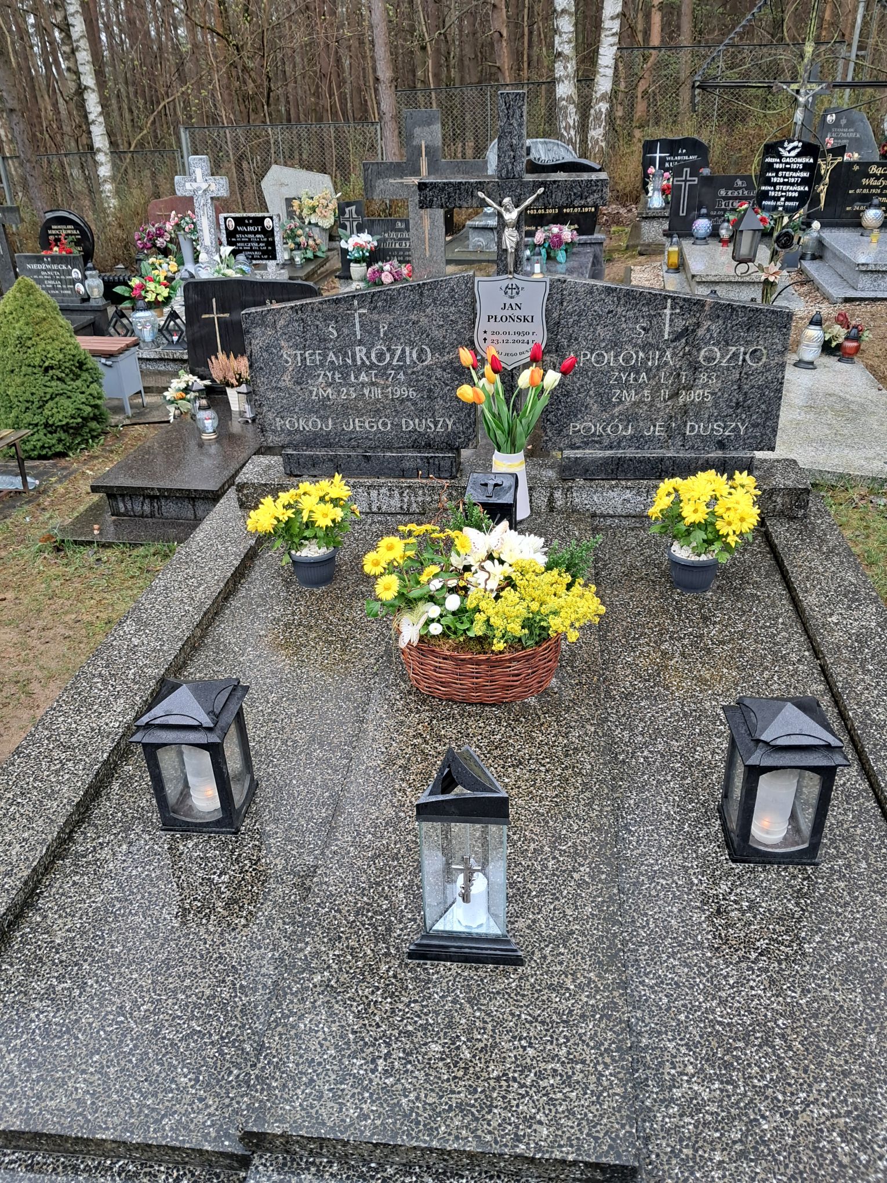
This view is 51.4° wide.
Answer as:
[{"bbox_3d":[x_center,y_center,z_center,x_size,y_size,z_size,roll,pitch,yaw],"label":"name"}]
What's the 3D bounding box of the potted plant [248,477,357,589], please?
[{"bbox_3d":[-0.360,-0.161,2.390,0.275,0.285,0.240,1,29,6],"label":"potted plant"}]

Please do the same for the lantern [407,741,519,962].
[{"bbox_3d":[0.033,0.344,1.288,0.164,0.350,0.150,1,29,7],"label":"lantern"}]

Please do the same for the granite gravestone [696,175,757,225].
[{"bbox_3d":[2.299,-2.967,7.096,0.680,0.480,0.100,3,29,9],"label":"granite gravestone"}]

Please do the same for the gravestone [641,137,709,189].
[{"bbox_3d":[2.183,-4.013,8.700,0.620,0.510,0.090,4,26,13],"label":"gravestone"}]

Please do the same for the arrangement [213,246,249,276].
[{"bbox_3d":[-1.739,-2.678,7.500,0.290,0.250,0.220,0,26,4],"label":"arrangement"}]

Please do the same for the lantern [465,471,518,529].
[{"bbox_3d":[0.130,-0.182,2.458,0.124,0.226,0.130,1,29,7],"label":"lantern"}]

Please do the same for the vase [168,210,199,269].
[{"bbox_3d":[-1.976,-2.674,7.053,0.245,0.440,0.230,1,29,7],"label":"vase"}]

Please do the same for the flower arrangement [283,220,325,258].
[{"bbox_3d":[-1.255,-3.168,8.296,0.380,0.300,0.290,1,29,7],"label":"flower arrangement"}]

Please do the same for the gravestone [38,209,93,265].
[{"bbox_3d":[-3.736,-3.495,9.149,0.550,0.550,0.130,3,29,10],"label":"gravestone"}]

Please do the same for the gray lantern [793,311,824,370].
[{"bbox_3d":[1.838,-1.262,4.639,0.125,0.300,0.125,1,29,7],"label":"gray lantern"}]

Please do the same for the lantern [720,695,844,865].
[{"bbox_3d":[0.548,0.294,1.502,0.150,0.272,0.150,1,29,7],"label":"lantern"}]

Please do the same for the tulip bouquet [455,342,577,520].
[{"bbox_3d":[0.201,-0.442,2.611,0.330,0.530,0.235,1,29,7],"label":"tulip bouquet"}]

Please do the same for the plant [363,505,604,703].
[{"bbox_3d":[0.087,0.008,1.896,0.480,0.340,0.330,1,29,7],"label":"plant"}]

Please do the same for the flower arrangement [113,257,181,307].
[{"bbox_3d":[-1.798,-1.871,5.585,0.380,0.290,0.290,1,29,7],"label":"flower arrangement"}]

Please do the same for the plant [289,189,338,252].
[{"bbox_3d":[-1.194,-3.453,8.591,0.430,0.535,0.350,1,29,7],"label":"plant"}]

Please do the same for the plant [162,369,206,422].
[{"bbox_3d":[-1.326,-1.010,4.702,0.220,0.245,0.200,1,29,7],"label":"plant"}]

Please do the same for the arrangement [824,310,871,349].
[{"bbox_3d":[2.077,-1.344,4.750,0.240,0.210,0.200,3,26,10],"label":"arrangement"}]

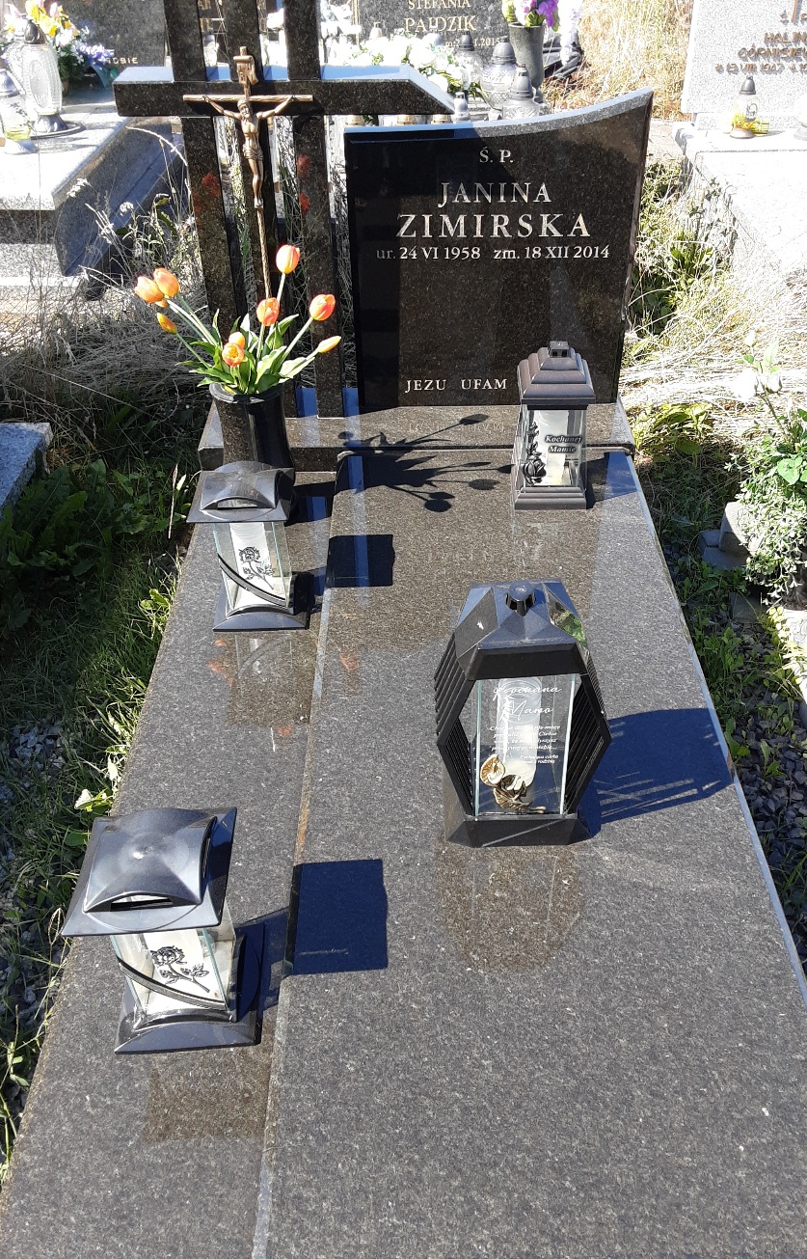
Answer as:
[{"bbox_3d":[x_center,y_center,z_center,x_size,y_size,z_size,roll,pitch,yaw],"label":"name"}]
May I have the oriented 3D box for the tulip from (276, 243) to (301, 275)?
[{"bbox_3d":[-0.214,-0.688,1.893,0.045,0.062,0.045,8,27,-7],"label":"tulip"}]

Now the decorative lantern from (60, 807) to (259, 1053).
[{"bbox_3d":[-0.266,0.336,1.167,0.166,0.268,0.166,-5,39,0],"label":"decorative lantern"}]

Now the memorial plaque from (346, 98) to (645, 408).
[{"bbox_3d":[0.192,-0.784,2.164,0.600,0.640,0.074,-1,39,0],"label":"memorial plaque"}]

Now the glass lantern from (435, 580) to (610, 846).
[{"bbox_3d":[0.148,0.098,1.281,0.210,0.370,0.142,-3,40,-1],"label":"glass lantern"}]

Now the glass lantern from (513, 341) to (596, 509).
[{"bbox_3d":[0.289,-0.403,1.970,0.141,0.315,0.143,-1,39,0],"label":"glass lantern"}]

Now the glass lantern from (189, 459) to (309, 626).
[{"bbox_3d":[-0.257,-0.155,1.761,0.166,0.268,0.166,-3,39,2],"label":"glass lantern"}]

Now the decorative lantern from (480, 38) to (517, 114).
[{"bbox_3d":[0.404,-2.303,4.214,0.158,0.270,0.158,-1,39,1],"label":"decorative lantern"}]

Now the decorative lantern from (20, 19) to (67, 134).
[{"bbox_3d":[-1.309,-2.019,3.714,0.148,0.359,0.148,-1,39,0],"label":"decorative lantern"}]

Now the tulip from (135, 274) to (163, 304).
[{"bbox_3d":[-0.463,-0.618,1.847,0.060,0.045,0.045,36,31,-16],"label":"tulip"}]

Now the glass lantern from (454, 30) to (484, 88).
[{"bbox_3d":[0.268,-2.372,4.256,0.125,0.217,0.125,-1,39,0],"label":"glass lantern"}]

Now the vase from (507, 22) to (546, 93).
[{"bbox_3d":[0.503,-2.320,4.151,0.155,0.262,0.155,-1,39,0],"label":"vase"}]

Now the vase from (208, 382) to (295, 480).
[{"bbox_3d":[-0.301,-0.366,2.048,0.152,0.268,0.153,-1,39,0],"label":"vase"}]

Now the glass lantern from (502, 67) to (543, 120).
[{"bbox_3d":[0.443,-1.975,3.819,0.145,0.265,0.145,-1,39,1],"label":"glass lantern"}]

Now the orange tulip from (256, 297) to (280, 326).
[{"bbox_3d":[-0.225,-0.527,1.689,0.045,0.060,0.045,4,61,-3],"label":"orange tulip"}]

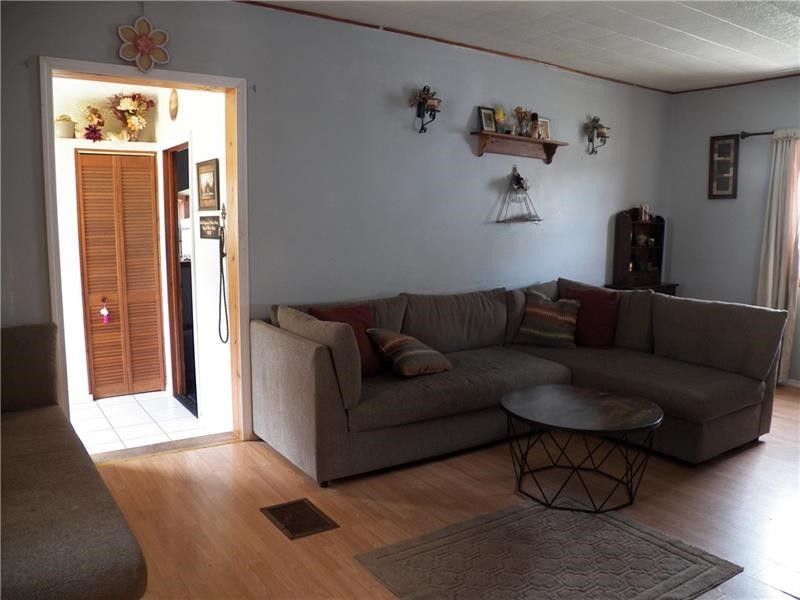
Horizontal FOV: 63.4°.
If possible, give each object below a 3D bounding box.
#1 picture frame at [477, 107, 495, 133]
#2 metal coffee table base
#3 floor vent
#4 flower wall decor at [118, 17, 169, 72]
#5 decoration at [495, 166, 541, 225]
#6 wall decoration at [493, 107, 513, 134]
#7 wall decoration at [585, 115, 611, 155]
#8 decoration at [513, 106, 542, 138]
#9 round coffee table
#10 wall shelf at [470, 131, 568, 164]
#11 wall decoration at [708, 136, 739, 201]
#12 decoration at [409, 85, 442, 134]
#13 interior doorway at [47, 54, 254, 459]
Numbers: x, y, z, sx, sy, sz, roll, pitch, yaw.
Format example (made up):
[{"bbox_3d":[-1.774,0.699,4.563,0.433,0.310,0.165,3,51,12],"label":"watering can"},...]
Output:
[{"bbox_3d":[0.617,-1.280,4.600,0.151,0.166,0.030,-4,-6,-34],"label":"picture frame"},{"bbox_3d":[0.915,0.775,3.359,0.704,0.418,0.704,1,7,0],"label":"metal coffee table base"},{"bbox_3d":[-0.440,0.946,2.824,0.228,0.015,0.351,-4,7,-34],"label":"floor vent"},{"bbox_3d":[-1.349,-1.348,3.419,0.249,0.286,0.041,-4,8,-34],"label":"flower wall decor"},{"bbox_3d":[0.923,-0.812,4.983,0.370,0.448,0.116,-4,8,-34],"label":"decoration"},{"bbox_3d":[0.757,-1.327,4.781,0.117,0.199,0.096,-4,8,-34],"label":"wall decoration"},{"bbox_3d":[1.626,-1.370,5.352,0.144,0.311,0.171,-4,8,-34],"label":"wall decoration"},{"bbox_3d":[0.962,-1.327,4.845,0.176,0.207,0.111,-4,7,-34],"label":"decoration"},{"bbox_3d":[0.860,0.713,3.135,0.771,0.421,0.771,0,6,0],"label":"round coffee table"},{"bbox_3d":[0.907,-1.129,4.829,0.885,0.167,0.136,-4,7,-34],"label":"wall shelf"},{"bbox_3d":[2.802,-1.145,5.599,0.025,0.552,0.258,-4,7,-34],"label":"wall decoration"},{"bbox_3d":[0.169,-1.259,4.296,0.176,0.289,0.161,-4,7,-34],"label":"decoration"},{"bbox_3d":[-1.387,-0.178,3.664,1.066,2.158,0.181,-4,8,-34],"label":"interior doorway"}]

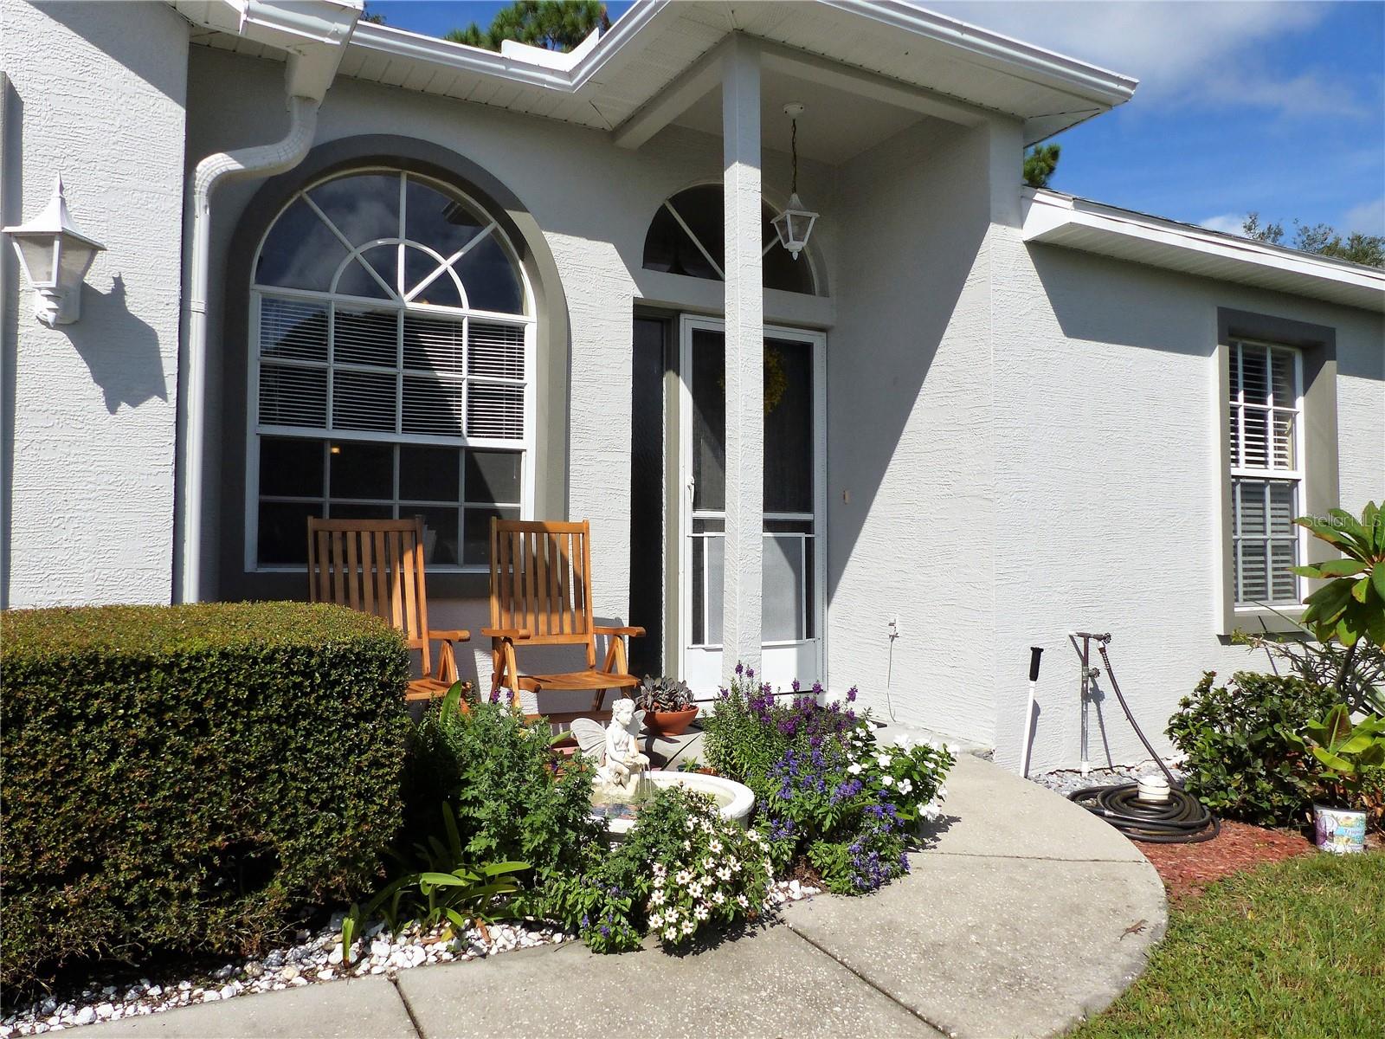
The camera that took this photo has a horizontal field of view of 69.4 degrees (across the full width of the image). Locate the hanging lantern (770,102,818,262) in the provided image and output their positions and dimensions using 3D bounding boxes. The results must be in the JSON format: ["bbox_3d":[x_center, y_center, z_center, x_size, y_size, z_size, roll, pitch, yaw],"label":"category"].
[{"bbox_3d":[0.520,-1.702,5.076,0.200,0.790,0.200,1,-2,-20],"label":"hanging lantern"}]

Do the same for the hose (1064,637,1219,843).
[{"bbox_3d":[1.810,0.872,4.202,0.590,0.620,1.150,0,-2,14],"label":"hose"}]

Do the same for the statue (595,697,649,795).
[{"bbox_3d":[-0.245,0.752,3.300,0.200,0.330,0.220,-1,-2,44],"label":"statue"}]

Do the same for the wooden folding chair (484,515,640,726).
[{"bbox_3d":[-0.559,0.518,4.326,0.570,1.040,0.640,1,-2,-28],"label":"wooden folding chair"}]

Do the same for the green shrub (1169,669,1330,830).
[{"bbox_3d":[2.450,0.953,4.370,0.720,0.600,0.660,1,-2,-29],"label":"green shrub"}]

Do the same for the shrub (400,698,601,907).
[{"bbox_3d":[-0.570,0.786,2.970,0.570,0.510,0.500,1,-2,-11],"label":"shrub"}]

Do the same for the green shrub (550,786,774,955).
[{"bbox_3d":[-0.091,0.857,2.600,0.560,0.350,0.480,0,-2,-2],"label":"green shrub"}]

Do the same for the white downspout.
[{"bbox_3d":[-1.395,-0.125,3.141,0.340,2.340,0.360,1,-2,-29],"label":"white downspout"}]

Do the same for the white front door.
[{"bbox_3d":[0.356,-0.055,5.595,0.956,2.080,0.070,1,-2,-28],"label":"white front door"}]

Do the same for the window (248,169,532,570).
[{"bbox_3d":[-1.368,-0.699,4.702,1.320,1.890,0.100,1,-2,-29],"label":"window"}]

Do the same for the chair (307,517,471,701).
[{"bbox_3d":[-1.234,0.505,3.933,0.590,1.050,0.780,1,-2,-29],"label":"chair"}]

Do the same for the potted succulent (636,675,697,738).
[{"bbox_3d":[-0.122,0.914,4.930,0.300,0.290,0.300,0,-2,0],"label":"potted succulent"}]

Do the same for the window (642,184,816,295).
[{"bbox_3d":[0.214,-1.573,5.530,1.140,0.550,0.080,1,-2,-28],"label":"window"}]

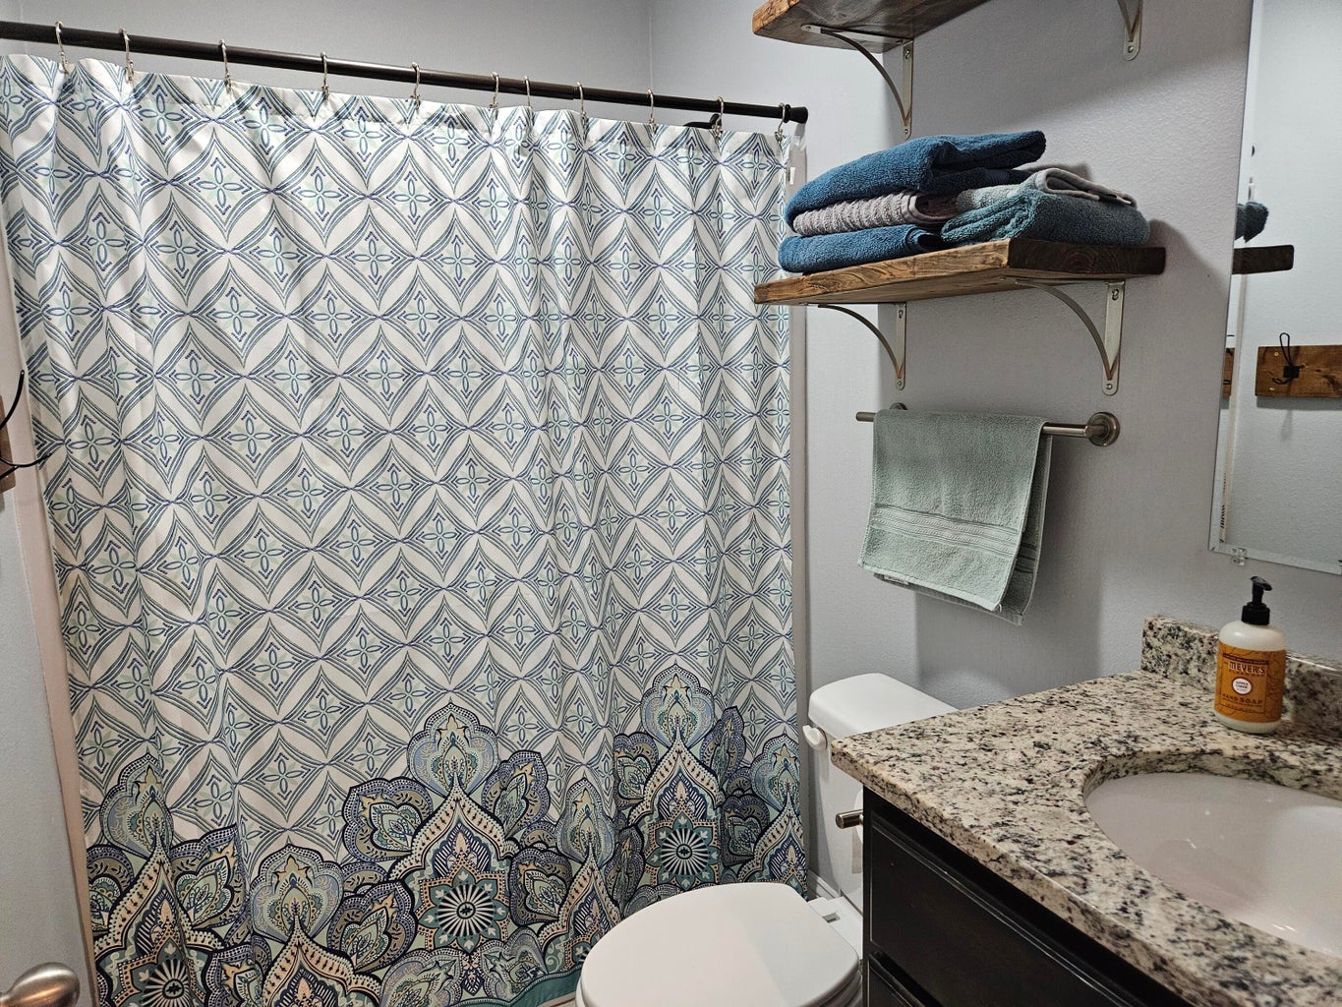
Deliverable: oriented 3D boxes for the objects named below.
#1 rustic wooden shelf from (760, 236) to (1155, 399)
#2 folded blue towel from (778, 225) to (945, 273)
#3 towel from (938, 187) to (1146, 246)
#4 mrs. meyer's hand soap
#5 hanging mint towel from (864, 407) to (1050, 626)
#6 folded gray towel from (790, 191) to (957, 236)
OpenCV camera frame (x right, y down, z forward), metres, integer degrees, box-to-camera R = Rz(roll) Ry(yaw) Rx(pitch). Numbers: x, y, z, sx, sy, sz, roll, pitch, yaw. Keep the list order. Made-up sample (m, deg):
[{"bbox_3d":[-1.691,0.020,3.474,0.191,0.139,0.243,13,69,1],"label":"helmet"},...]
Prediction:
[{"bbox_3d":[0.414,-0.269,1.410,0.294,0.198,0.587,-5,10,-24],"label":"rustic wooden shelf"},{"bbox_3d":[0.368,-0.404,1.430,0.228,0.068,0.403,-5,10,-24],"label":"folded blue towel"},{"bbox_3d":[0.488,-0.363,1.178,0.232,0.058,0.144,-5,10,-24],"label":"towel"},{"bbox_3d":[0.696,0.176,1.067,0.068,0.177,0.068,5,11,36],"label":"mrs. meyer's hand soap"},{"bbox_3d":[0.456,0.003,1.534,0.091,0.312,0.422,-5,10,-24],"label":"hanging mint towel"},{"bbox_3d":[0.371,-0.451,1.423,0.220,0.052,0.366,-5,10,-24],"label":"folded gray towel"}]

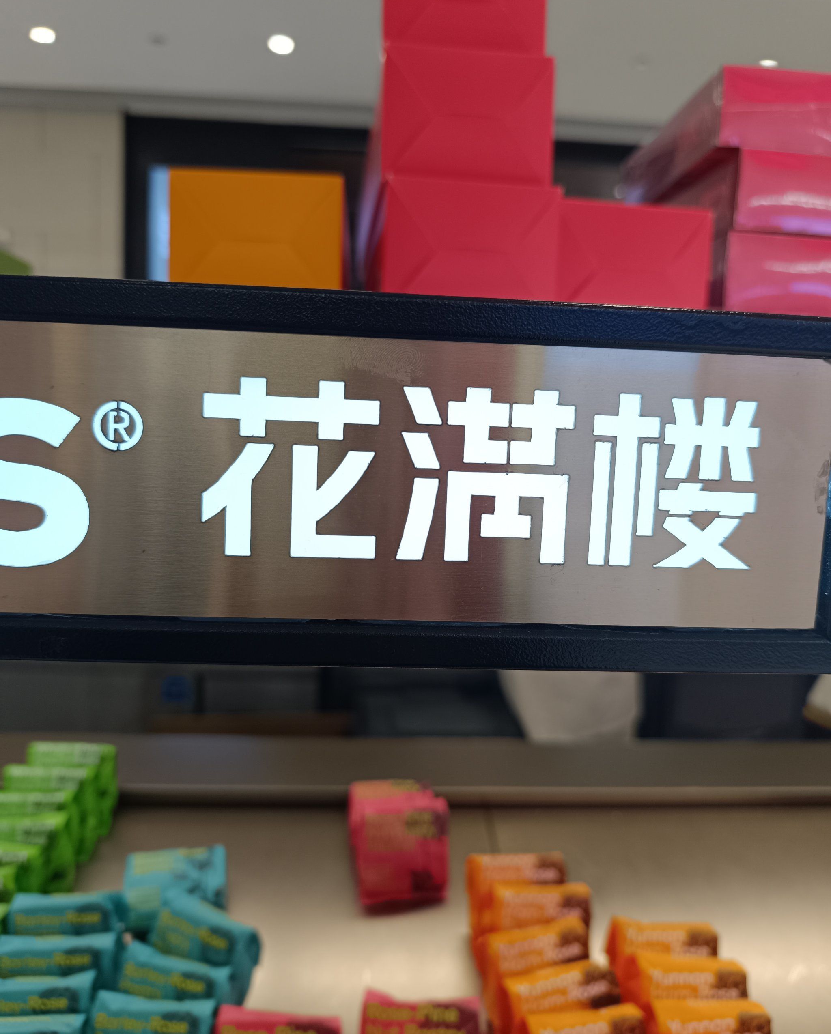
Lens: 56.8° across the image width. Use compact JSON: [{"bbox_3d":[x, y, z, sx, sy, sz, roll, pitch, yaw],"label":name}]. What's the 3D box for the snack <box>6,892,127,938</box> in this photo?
[{"bbox_3d":[-0.267,0.335,0.587,0.077,0.083,0.031,1,-4,-7],"label":"snack"}]

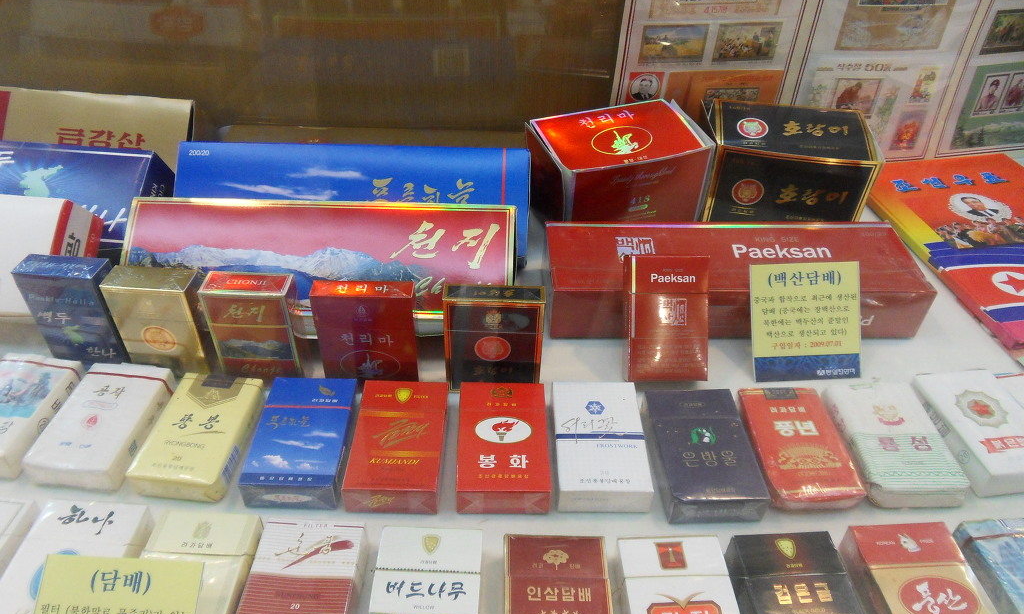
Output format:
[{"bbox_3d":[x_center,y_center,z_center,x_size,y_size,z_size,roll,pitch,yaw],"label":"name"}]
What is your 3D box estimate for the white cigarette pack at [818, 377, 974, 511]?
[{"bbox_3d":[0.242,0.088,0.461,0.059,0.022,0.081,0,41,-2],"label":"white cigarette pack"}]

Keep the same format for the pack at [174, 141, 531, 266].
[{"bbox_3d":[-0.129,-0.083,0.591,0.281,0.045,0.089,1,84,-1],"label":"pack"}]

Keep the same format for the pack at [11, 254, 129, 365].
[{"bbox_3d":[-0.293,0.007,0.486,0.053,0.085,0.021,4,39,3],"label":"pack"}]

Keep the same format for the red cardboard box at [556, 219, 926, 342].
[{"bbox_3d":[0.172,-0.022,0.569,0.285,0.048,0.087,0,41,-2],"label":"red cardboard box"}]

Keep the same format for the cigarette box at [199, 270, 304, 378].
[{"bbox_3d":[-0.172,0.018,0.485,0.054,0.087,0.022,2,41,1],"label":"cigarette box"}]

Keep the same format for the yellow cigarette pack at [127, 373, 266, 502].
[{"bbox_3d":[-0.199,0.083,0.459,0.055,0.022,0.083,4,41,3],"label":"yellow cigarette pack"}]

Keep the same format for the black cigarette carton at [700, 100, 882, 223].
[{"bbox_3d":[0.230,-0.105,0.619,0.123,0.110,0.086,7,42,7],"label":"black cigarette carton"}]

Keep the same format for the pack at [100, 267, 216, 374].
[{"bbox_3d":[-0.232,0.015,0.479,0.054,0.085,0.021,4,39,2],"label":"pack"}]

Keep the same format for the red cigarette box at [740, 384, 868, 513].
[{"bbox_3d":[0.182,0.090,0.459,0.056,0.019,0.083,1,41,-1],"label":"red cigarette box"}]

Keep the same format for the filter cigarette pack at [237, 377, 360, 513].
[{"bbox_3d":[-0.131,0.084,0.451,0.055,0.022,0.085,1,41,-1],"label":"filter cigarette pack"}]

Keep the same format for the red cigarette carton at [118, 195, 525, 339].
[{"bbox_3d":[-0.139,-0.028,0.533,0.282,0.046,0.089,1,71,-1],"label":"red cigarette carton"}]

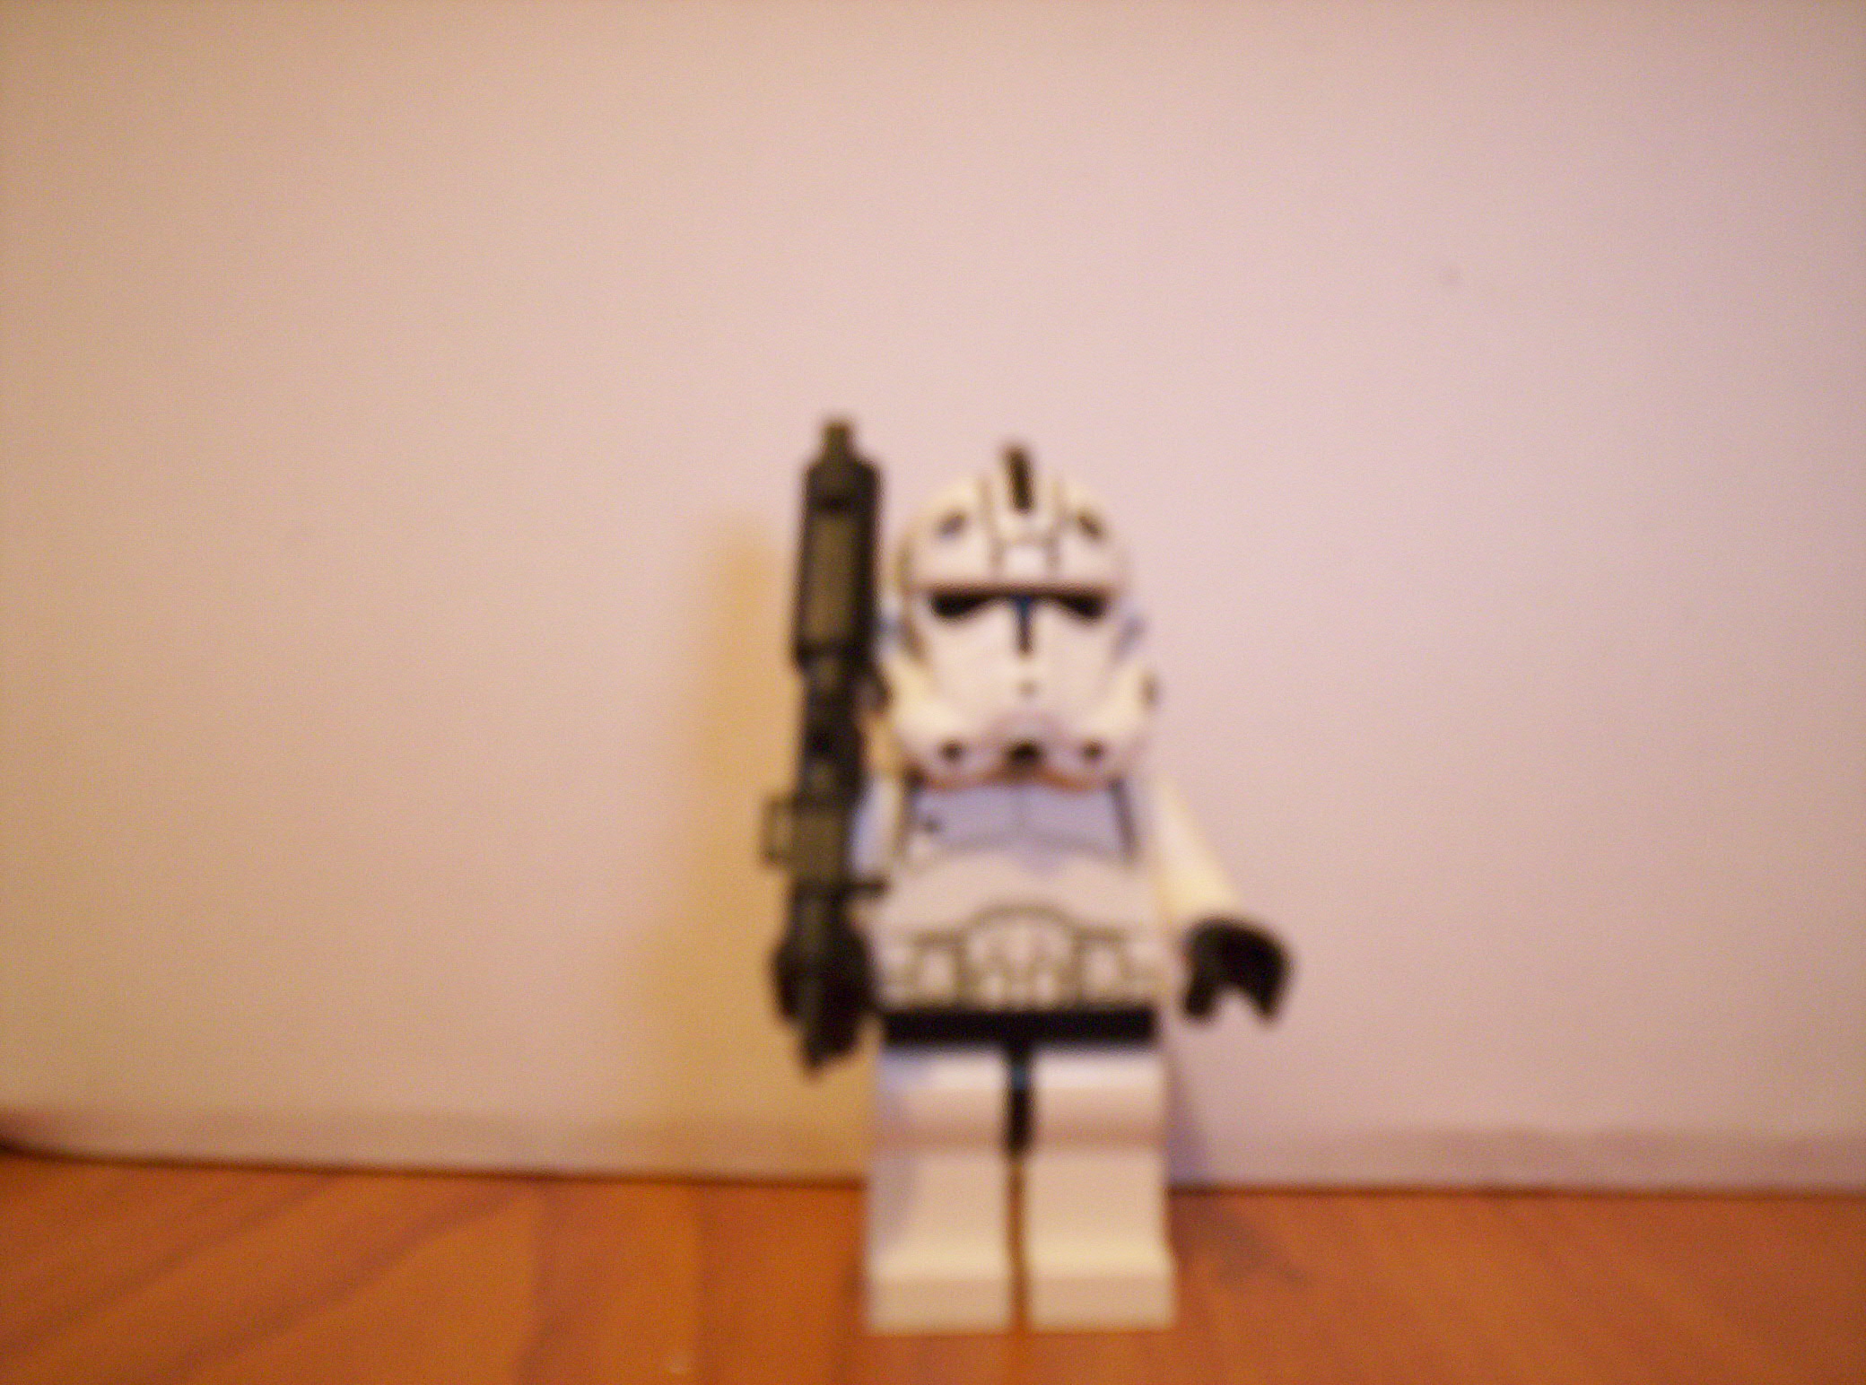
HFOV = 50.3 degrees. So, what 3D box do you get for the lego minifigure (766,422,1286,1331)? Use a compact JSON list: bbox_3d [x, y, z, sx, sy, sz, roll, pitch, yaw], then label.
[{"bbox_3d":[0.005,0.009,0.105,0.026,0.047,0.015,0,9,-2],"label":"lego minifigure"}]

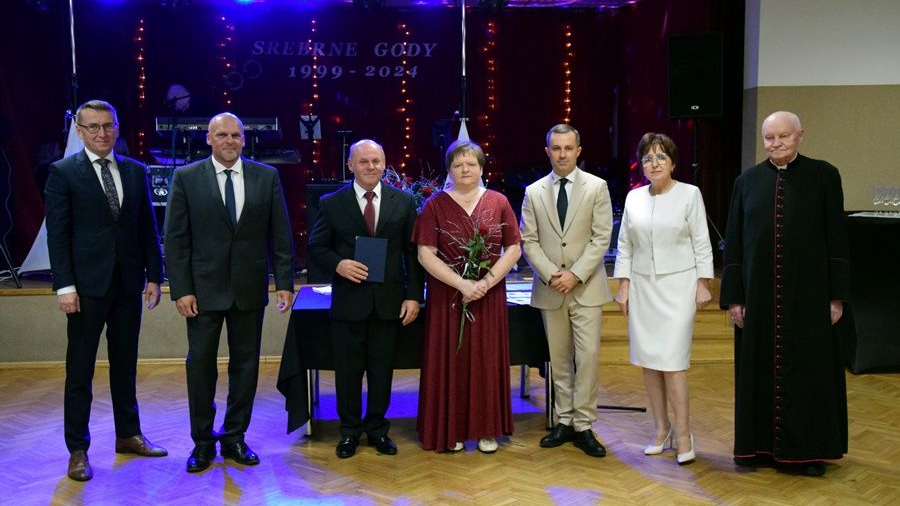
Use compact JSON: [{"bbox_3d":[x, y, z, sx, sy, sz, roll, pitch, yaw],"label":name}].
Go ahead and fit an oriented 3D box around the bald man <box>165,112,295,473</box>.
[{"bbox_3d":[-1.128,0.179,5.355,0.660,1.779,0.420,-1,4,-16],"label":"bald man"}]

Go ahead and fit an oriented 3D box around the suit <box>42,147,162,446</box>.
[{"bbox_3d":[-1.770,0.218,5.374,0.510,1.475,0.370,-3,6,-28],"label":"suit"}]

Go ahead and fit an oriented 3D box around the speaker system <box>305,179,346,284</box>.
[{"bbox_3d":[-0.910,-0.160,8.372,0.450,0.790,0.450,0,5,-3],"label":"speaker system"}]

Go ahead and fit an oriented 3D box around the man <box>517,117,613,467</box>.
[{"bbox_3d":[0.625,0.186,5.633,0.480,1.770,0.360,1,5,10],"label":"man"}]

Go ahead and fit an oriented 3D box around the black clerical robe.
[{"bbox_3d":[1.683,0.258,5.267,0.640,1.498,0.430,2,5,26],"label":"black clerical robe"}]

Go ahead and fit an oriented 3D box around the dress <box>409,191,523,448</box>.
[{"bbox_3d":[0.085,0.345,5.670,0.560,1.362,0.420,0,4,0],"label":"dress"}]

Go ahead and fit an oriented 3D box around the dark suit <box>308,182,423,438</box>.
[{"bbox_3d":[-0.454,0.289,5.582,0.610,1.324,0.360,-1,4,-9],"label":"dark suit"}]

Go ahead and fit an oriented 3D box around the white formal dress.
[{"bbox_3d":[1.131,0.118,5.590,0.520,0.985,0.310,2,5,26],"label":"white formal dress"}]

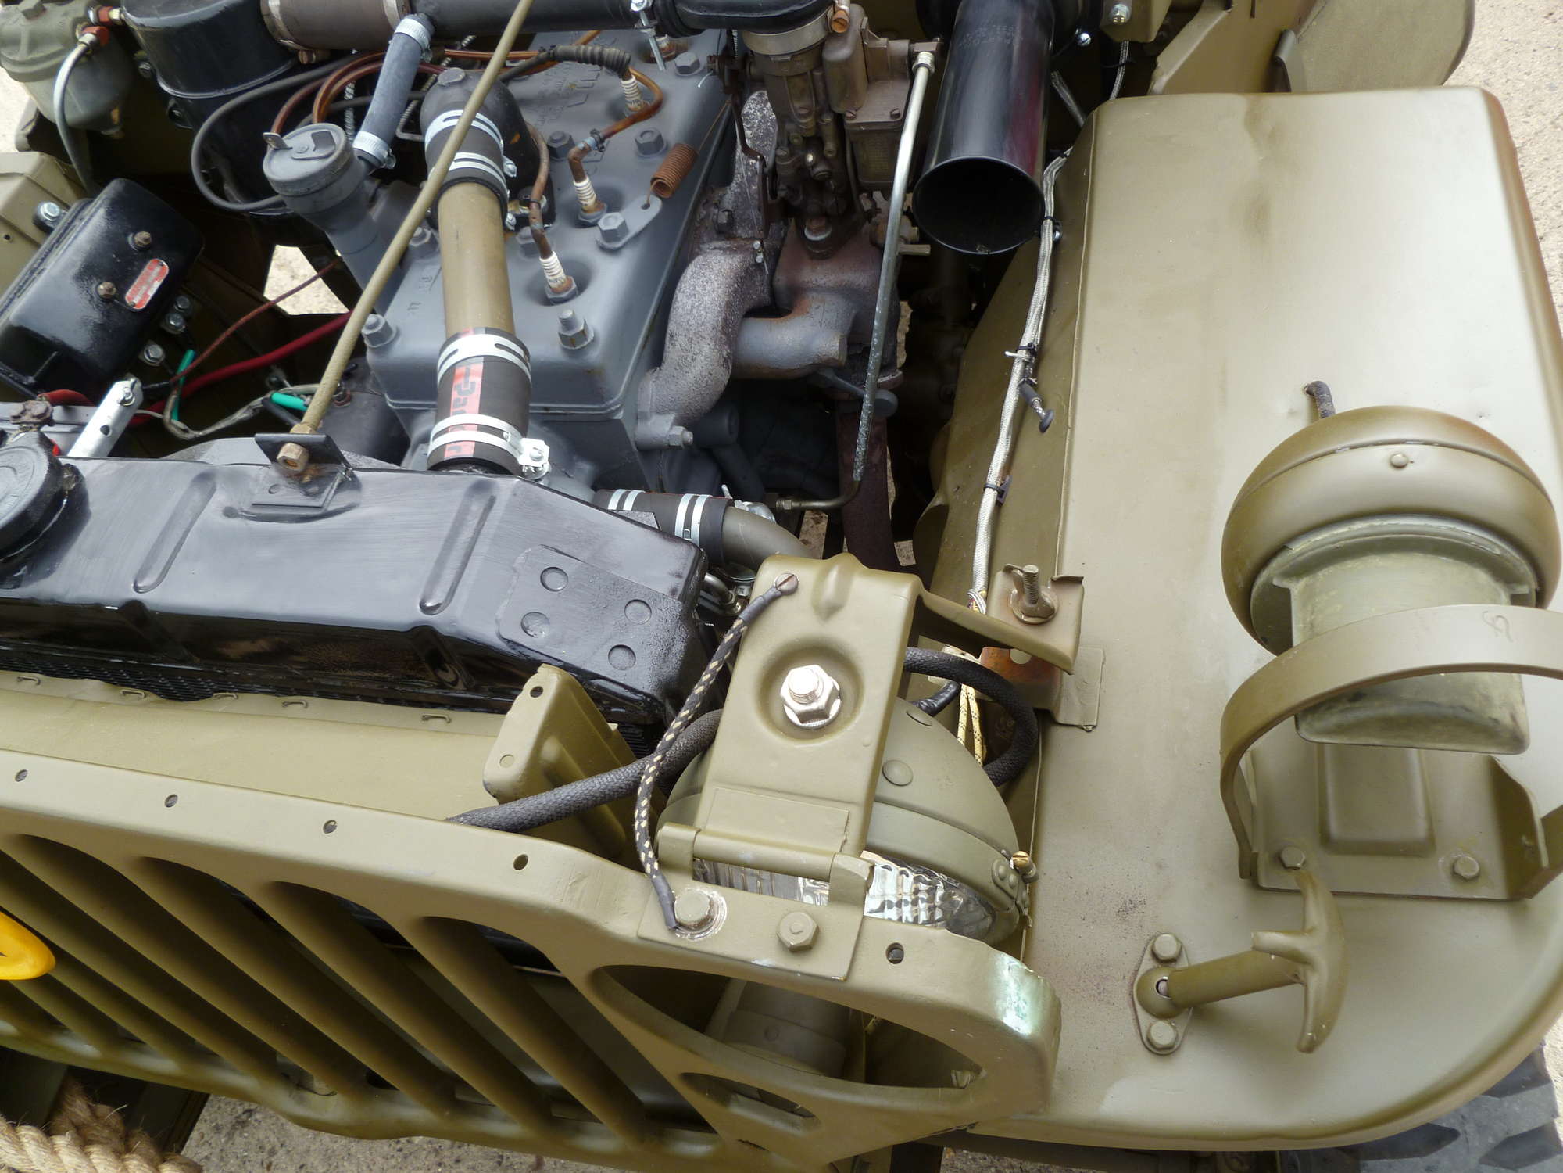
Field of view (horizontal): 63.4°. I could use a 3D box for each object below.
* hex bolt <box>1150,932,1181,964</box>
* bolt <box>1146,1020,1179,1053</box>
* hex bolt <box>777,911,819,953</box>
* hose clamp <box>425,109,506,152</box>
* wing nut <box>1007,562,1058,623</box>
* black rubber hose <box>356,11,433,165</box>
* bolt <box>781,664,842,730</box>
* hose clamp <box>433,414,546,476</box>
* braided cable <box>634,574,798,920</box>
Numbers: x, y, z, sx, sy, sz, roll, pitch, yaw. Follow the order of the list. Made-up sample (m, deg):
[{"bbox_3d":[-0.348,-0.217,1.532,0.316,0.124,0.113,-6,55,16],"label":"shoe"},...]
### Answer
[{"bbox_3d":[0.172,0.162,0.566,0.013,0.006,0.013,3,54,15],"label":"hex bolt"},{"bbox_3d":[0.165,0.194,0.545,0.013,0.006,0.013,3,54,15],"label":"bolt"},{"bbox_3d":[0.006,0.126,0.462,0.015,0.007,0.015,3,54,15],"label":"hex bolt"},{"bbox_3d":[-0.206,-0.291,0.825,0.055,0.052,0.017,-13,50,2],"label":"hose clamp"},{"bbox_3d":[0.111,0.003,0.557,0.022,0.028,0.021,3,54,15],"label":"wing nut"},{"bbox_3d":[-0.273,-0.350,0.890,0.029,0.029,0.130,5,69,16],"label":"black rubber hose"},{"bbox_3d":[0.012,0.043,0.497,0.022,0.019,0.022,3,54,15],"label":"bolt"},{"bbox_3d":[-0.150,-0.066,0.645,0.062,0.053,0.018,-13,50,2],"label":"hose clamp"},{"bbox_3d":[-0.028,0.060,0.520,0.048,0.033,0.165,3,54,15],"label":"braided cable"}]

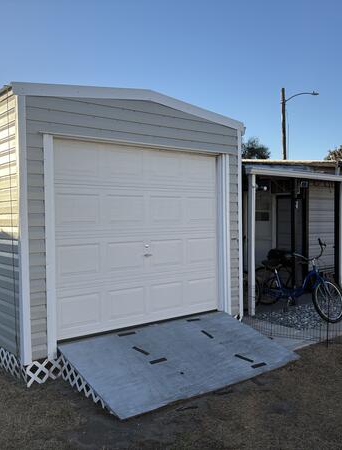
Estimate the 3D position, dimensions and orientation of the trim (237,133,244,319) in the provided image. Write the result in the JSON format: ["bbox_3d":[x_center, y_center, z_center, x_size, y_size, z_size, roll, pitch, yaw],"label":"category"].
[{"bbox_3d":[0.949,-0.004,6.264,0.081,2.542,0.081,-2,1,-39],"label":"trim"}]

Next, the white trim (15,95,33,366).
[{"bbox_3d":[-1.411,0.055,4.323,0.081,2.555,0.081,-2,1,-39],"label":"white trim"}]

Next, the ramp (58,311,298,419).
[{"bbox_3d":[0.153,1.365,4.848,2.409,0.329,1.214,-2,1,-39],"label":"ramp"}]

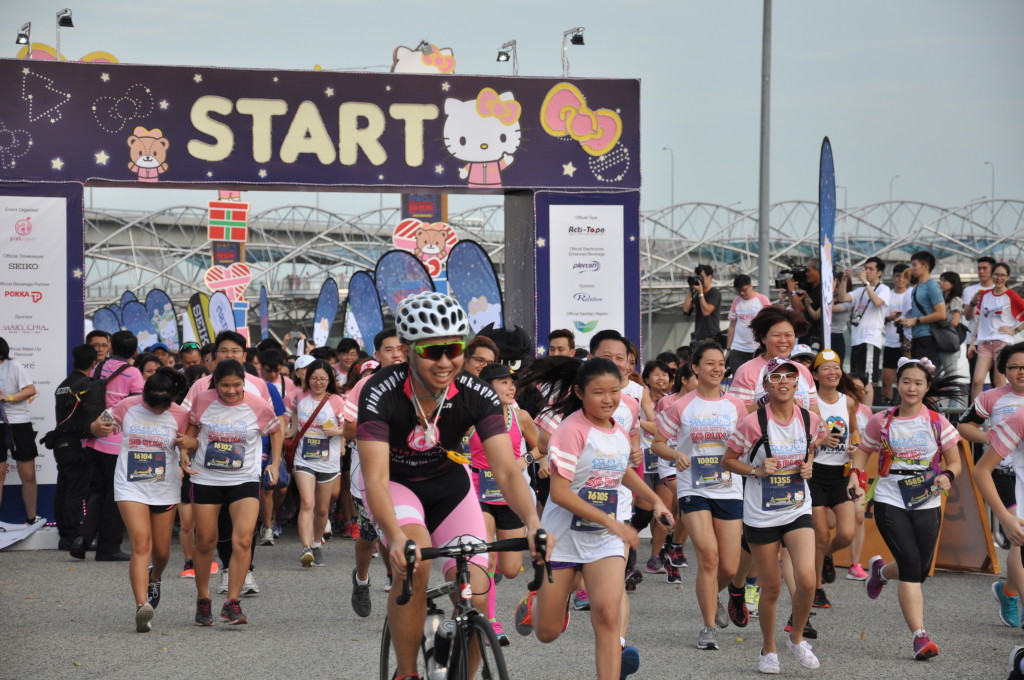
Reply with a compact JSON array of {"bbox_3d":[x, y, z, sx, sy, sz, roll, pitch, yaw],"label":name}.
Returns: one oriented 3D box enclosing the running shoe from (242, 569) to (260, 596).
[{"bbox_3d":[-1.732,1.601,22.500,0.105,0.120,0.285,0,-10,-8],"label":"running shoe"}]

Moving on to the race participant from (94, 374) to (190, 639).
[{"bbox_3d":[-2.103,0.913,19.400,0.560,1.510,0.600,0,0,-5],"label":"race participant"}]

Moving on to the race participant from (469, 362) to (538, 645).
[{"bbox_3d":[-0.062,0.887,18.500,0.470,1.540,0.680,0,0,-18],"label":"race participant"}]

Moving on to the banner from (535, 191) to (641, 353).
[{"bbox_3d":[0.658,0.103,29.150,0.960,2.760,0.100,0,0,-22],"label":"banner"}]

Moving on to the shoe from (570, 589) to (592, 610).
[{"bbox_3d":[0.451,1.620,21.200,0.095,0.115,0.250,0,-6,-28],"label":"shoe"}]

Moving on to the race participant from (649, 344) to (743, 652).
[{"bbox_3d":[0.998,0.833,18.150,0.520,1.630,0.620,0,0,-7],"label":"race participant"}]

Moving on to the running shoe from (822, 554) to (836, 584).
[{"bbox_3d":[2.035,1.458,21.850,0.095,0.250,0.110,0,-28,-15],"label":"running shoe"}]

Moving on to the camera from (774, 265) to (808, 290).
[{"bbox_3d":[2.863,-0.638,34.800,0.400,0.250,0.190,0,0,-30],"label":"camera"}]

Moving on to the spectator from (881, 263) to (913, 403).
[{"bbox_3d":[3.869,0.015,34.300,0.470,1.600,0.360,0,0,6],"label":"spectator"}]

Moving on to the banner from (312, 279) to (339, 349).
[{"bbox_3d":[-3.720,0.349,68.000,0.080,3.200,0.800,0,-1,-40],"label":"banner"}]

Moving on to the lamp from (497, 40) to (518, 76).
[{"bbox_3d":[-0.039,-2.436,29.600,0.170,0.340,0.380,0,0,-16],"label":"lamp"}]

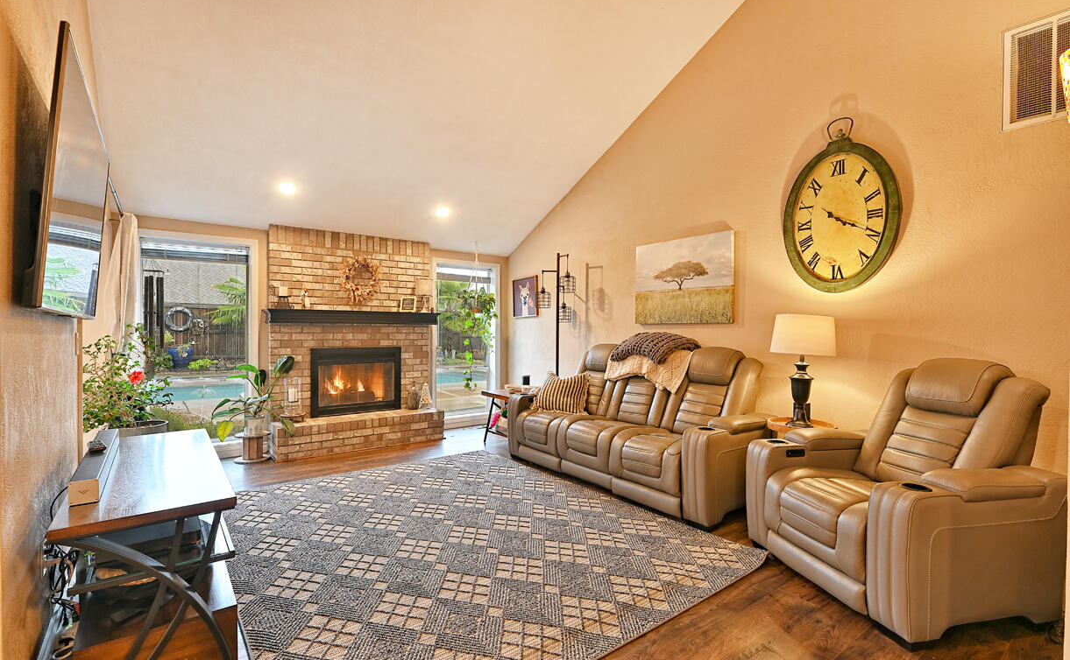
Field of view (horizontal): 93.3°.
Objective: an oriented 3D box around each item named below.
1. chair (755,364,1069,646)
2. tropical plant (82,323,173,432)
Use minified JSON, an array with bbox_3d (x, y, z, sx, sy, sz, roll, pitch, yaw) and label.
[{"bbox_3d":[1.910,0.728,2.677,0.990,1.162,1.010,0,1,-14],"label":"chair"},{"bbox_3d":[-3.254,0.607,4.018,0.650,1.306,0.650,0,0,-37],"label":"tropical plant"}]

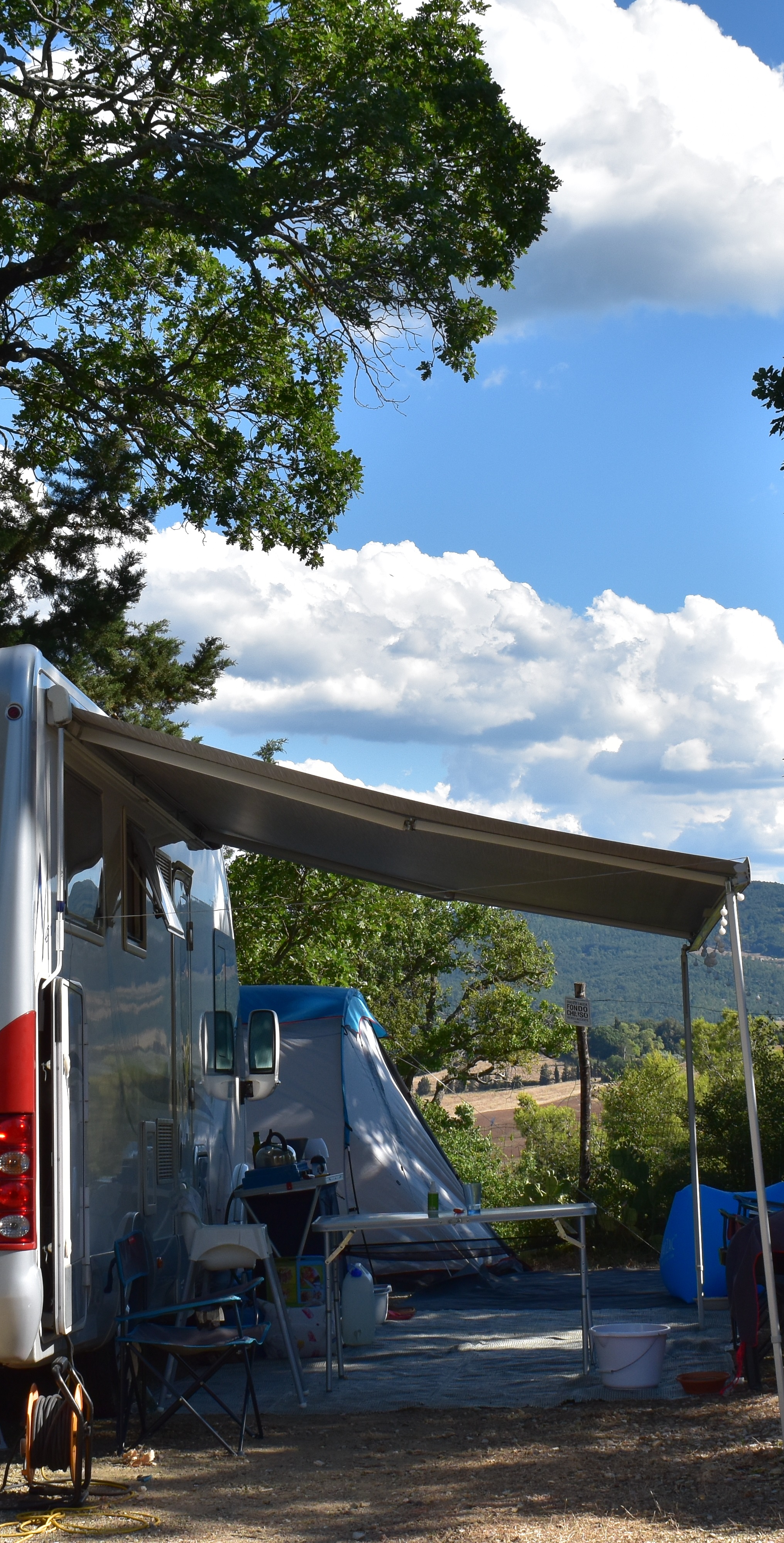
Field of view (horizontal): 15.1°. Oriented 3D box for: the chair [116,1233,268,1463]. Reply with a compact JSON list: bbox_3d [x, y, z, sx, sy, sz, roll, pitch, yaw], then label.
[{"bbox_3d":[-0.707,2.055,10.721,0.520,0.770,0.530,-2,-7,4],"label":"chair"}]

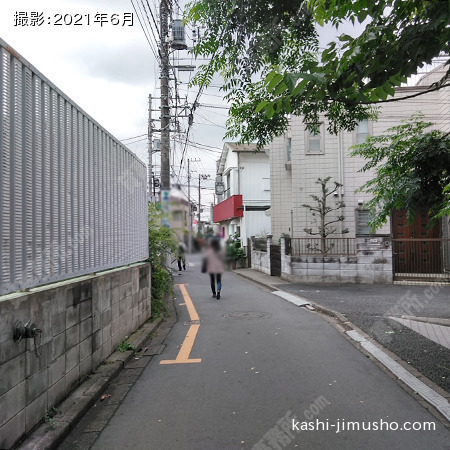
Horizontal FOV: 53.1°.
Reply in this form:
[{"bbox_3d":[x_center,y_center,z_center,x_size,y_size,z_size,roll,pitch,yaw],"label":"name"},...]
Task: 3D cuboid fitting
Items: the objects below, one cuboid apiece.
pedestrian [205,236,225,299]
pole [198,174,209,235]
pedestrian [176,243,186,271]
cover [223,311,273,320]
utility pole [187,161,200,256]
[{"bbox_3d":[-0.276,1.149,11.850,0.520,1.600,0.420,0,-2,-2],"label":"pedestrian"},{"bbox_3d":[-3.244,-1.886,68.000,1.500,11.500,0.500,0,-2,0],"label":"pole"},{"bbox_3d":[-2.297,1.679,23.800,0.530,1.520,0.450,0,-2,-6],"label":"pedestrian"},{"bbox_3d":[0.457,1.837,9.150,1.000,0.050,1.000,0,-2,0],"label":"cover"},{"bbox_3d":[-3.914,-2.299,56.000,1.700,11.900,0.500,0,-2,0],"label":"utility pole"}]

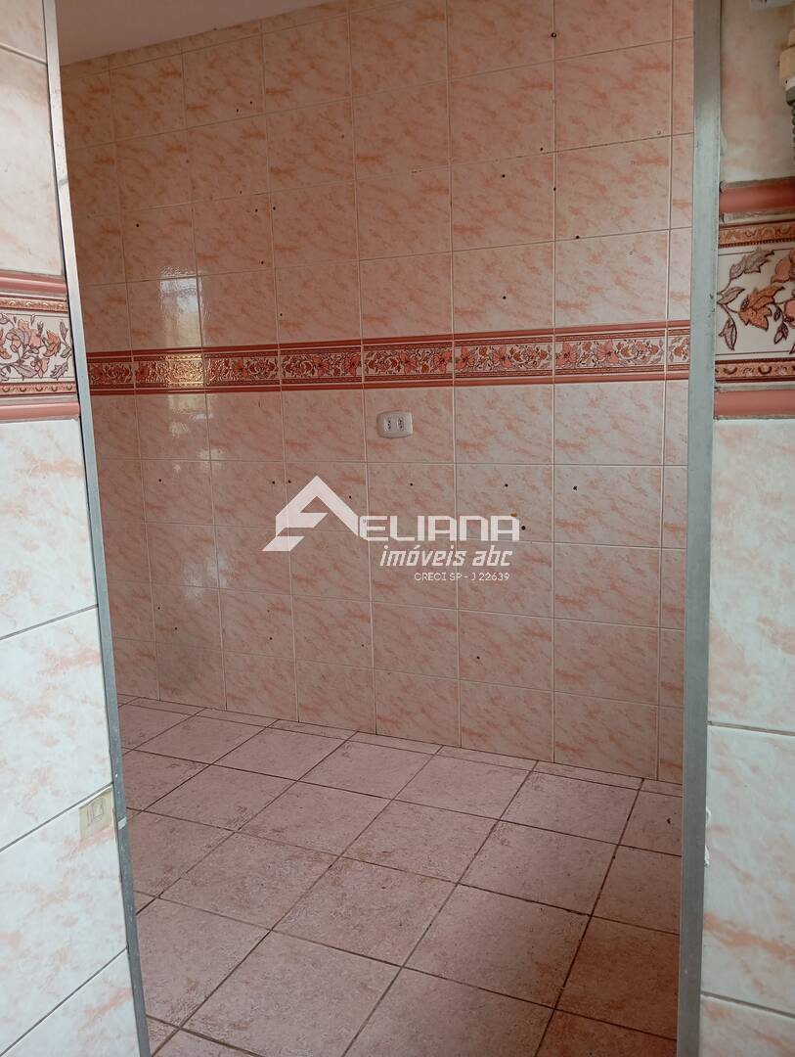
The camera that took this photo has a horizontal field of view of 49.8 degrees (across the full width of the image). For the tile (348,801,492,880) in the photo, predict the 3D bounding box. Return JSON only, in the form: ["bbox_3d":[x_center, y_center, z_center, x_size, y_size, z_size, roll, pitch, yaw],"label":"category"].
[{"bbox_3d":[0.073,0.885,2.433,0.335,0.010,0.335,3,11,25],"label":"tile"}]

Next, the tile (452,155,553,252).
[{"bbox_3d":[0.321,-0.994,2.624,0.330,0.250,0.010,3,11,24],"label":"tile"}]

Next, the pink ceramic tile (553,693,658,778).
[{"bbox_3d":[0.682,0.676,2.809,0.332,0.249,0.010,3,11,25],"label":"pink ceramic tile"}]

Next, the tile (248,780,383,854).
[{"bbox_3d":[-0.239,0.867,2.566,0.339,0.010,0.339,3,11,25],"label":"tile"}]

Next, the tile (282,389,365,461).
[{"bbox_3d":[-0.260,-0.361,3.014,0.330,0.250,0.010,3,11,24],"label":"tile"}]

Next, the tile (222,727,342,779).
[{"bbox_3d":[-0.403,0.785,2.980,0.336,0.010,0.335,3,11,25],"label":"tile"}]

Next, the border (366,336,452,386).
[{"bbox_3d":[0.034,-0.552,2.846,0.330,0.165,0.012,3,11,25],"label":"border"}]

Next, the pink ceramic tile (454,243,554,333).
[{"bbox_3d":[0.331,-0.748,2.683,0.331,0.251,0.010,3,11,25],"label":"pink ceramic tile"}]

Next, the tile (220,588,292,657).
[{"bbox_3d":[-0.541,0.366,3.287,0.329,0.248,0.010,3,11,25],"label":"tile"}]

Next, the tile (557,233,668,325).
[{"bbox_3d":[0.623,-0.723,2.507,0.325,0.245,0.010,3,11,25],"label":"tile"}]

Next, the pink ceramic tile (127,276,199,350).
[{"bbox_3d":[-0.877,-0.804,3.225,0.330,0.254,0.010,3,11,25],"label":"pink ceramic tile"}]

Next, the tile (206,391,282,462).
[{"bbox_3d":[-0.565,-0.376,3.170,0.331,0.251,0.010,3,11,25],"label":"tile"}]

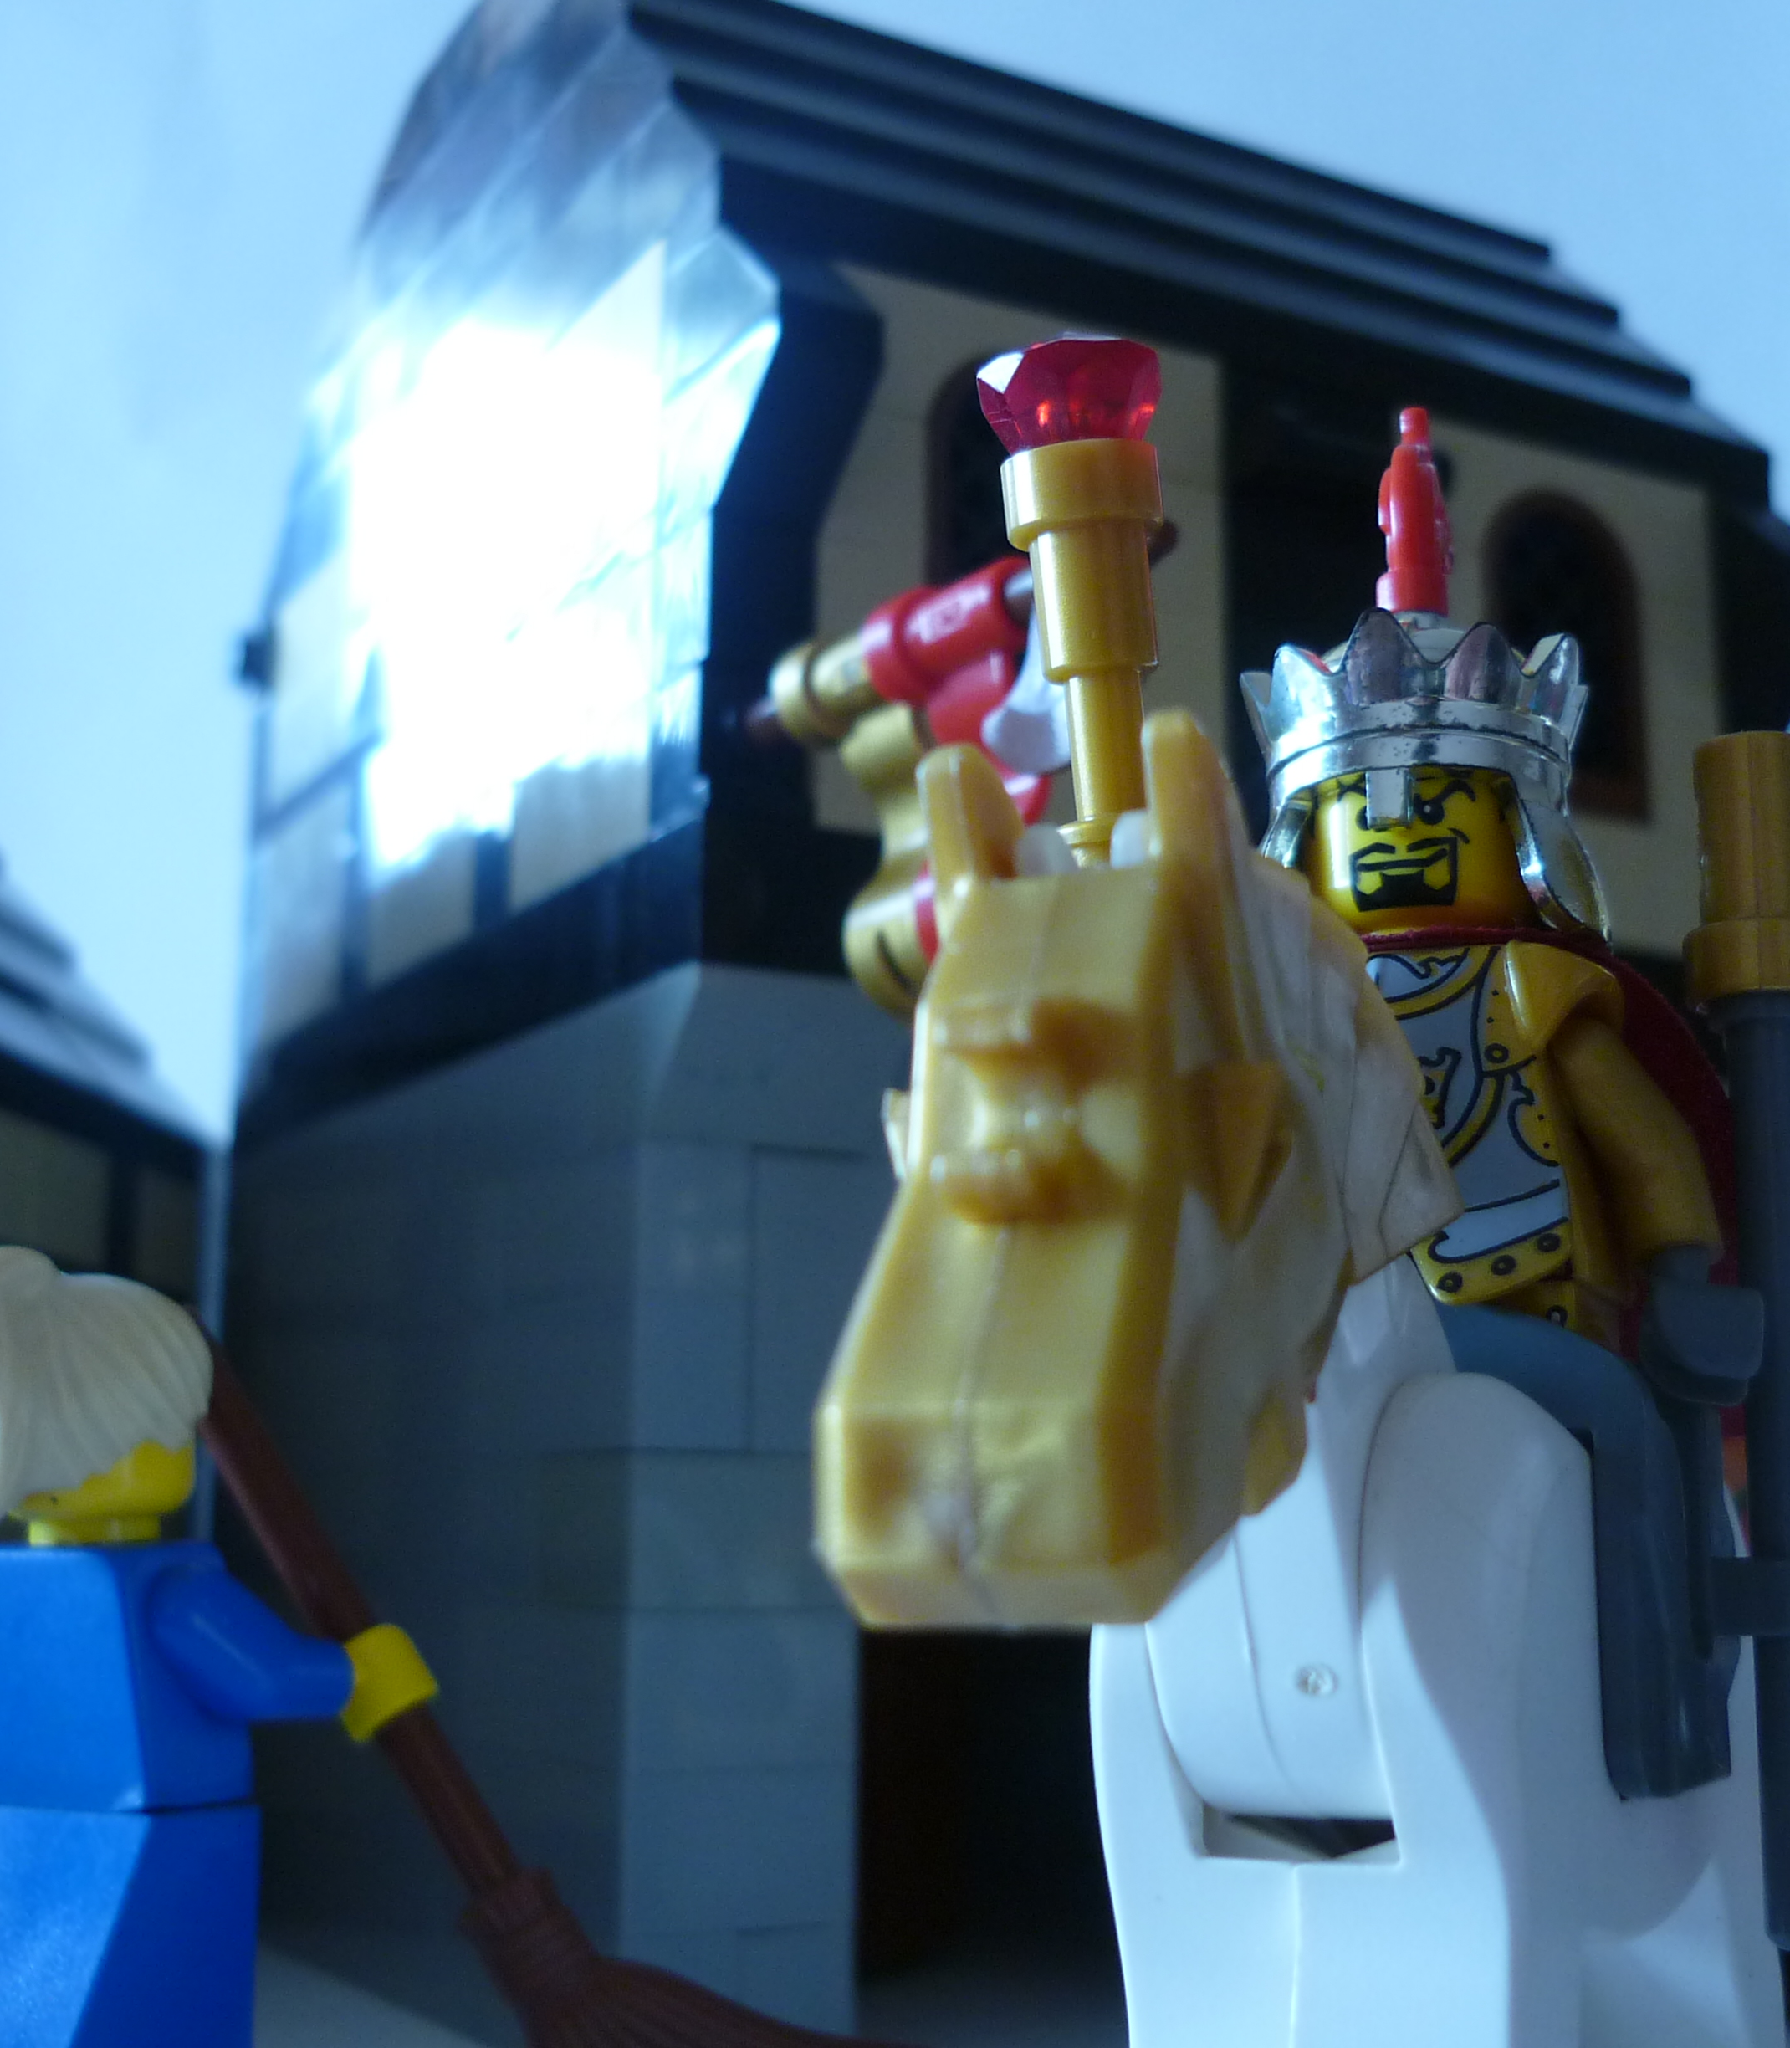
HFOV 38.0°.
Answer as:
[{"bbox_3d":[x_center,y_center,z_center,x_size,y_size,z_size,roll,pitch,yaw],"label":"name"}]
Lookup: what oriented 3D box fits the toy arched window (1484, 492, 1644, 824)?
[{"bbox_3d":[0.049,-0.028,0.200,0.016,0.025,0.008,6,-12,-29],"label":"toy arched window"}]

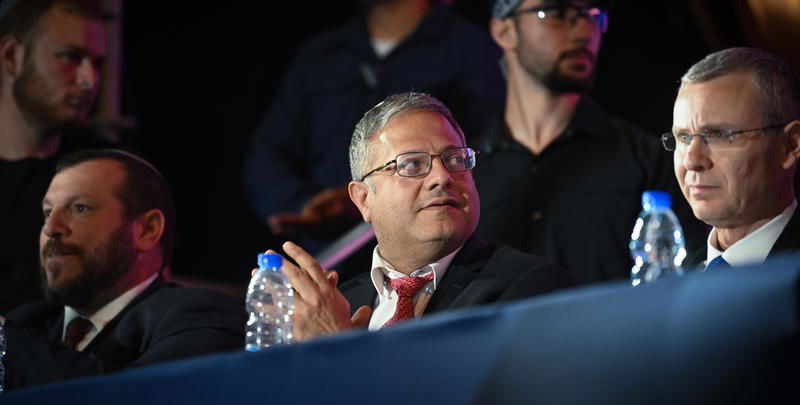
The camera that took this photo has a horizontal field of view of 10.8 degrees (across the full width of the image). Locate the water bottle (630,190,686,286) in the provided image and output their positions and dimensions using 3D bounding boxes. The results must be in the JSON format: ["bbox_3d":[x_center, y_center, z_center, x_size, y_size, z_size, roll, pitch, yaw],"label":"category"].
[{"bbox_3d":[0.296,0.084,4.850,0.062,0.195,0.062,0,-7,0],"label":"water bottle"}]

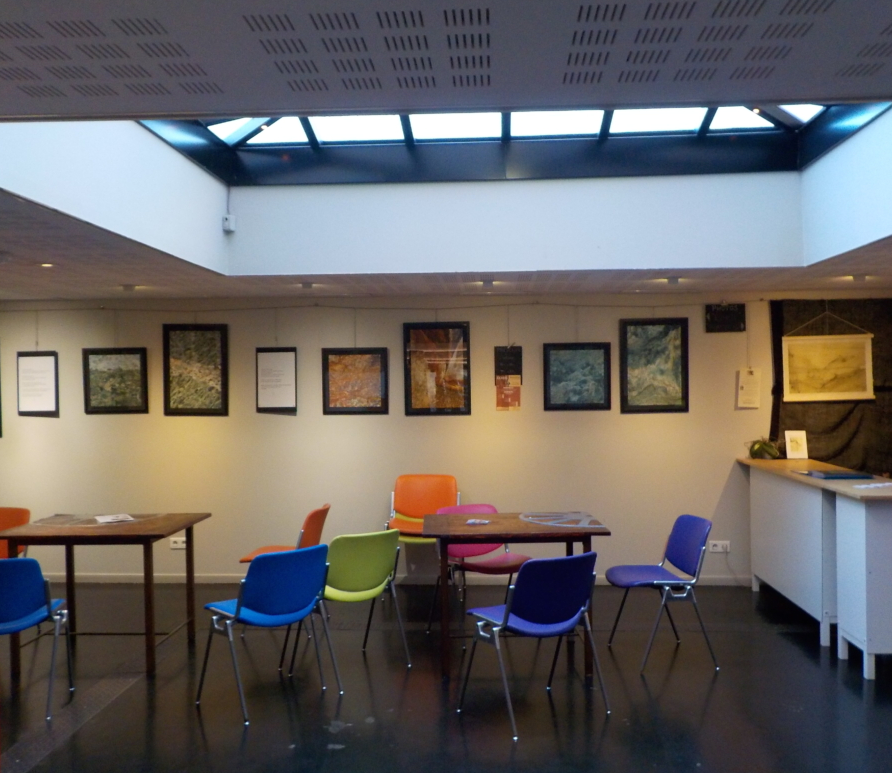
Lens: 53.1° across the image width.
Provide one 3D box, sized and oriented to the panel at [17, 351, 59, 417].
[{"bbox_3d":[-3.173,-0.016,6.952,0.321,0.505,0.025,-1,0,3],"label":"panel"}]

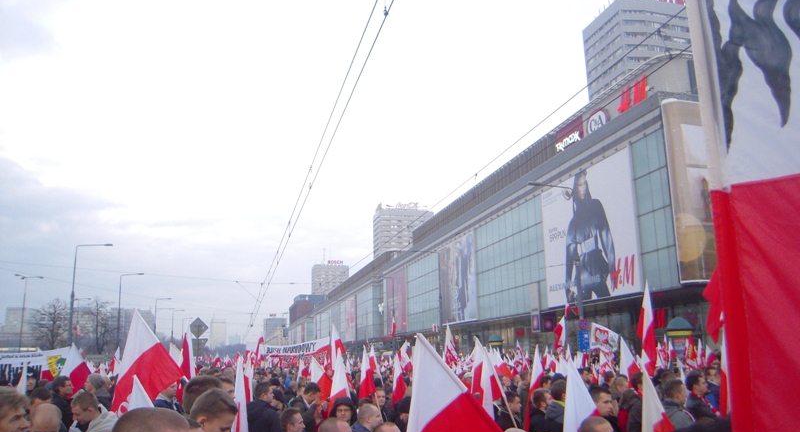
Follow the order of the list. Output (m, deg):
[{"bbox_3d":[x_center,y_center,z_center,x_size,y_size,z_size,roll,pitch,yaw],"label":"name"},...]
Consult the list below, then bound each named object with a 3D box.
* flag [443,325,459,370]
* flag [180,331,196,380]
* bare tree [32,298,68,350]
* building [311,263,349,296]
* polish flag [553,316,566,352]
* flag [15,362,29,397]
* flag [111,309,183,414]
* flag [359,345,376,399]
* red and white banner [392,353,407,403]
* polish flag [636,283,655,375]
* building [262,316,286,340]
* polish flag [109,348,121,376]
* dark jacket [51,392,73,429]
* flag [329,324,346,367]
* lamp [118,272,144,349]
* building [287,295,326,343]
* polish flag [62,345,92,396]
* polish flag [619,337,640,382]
[{"bbox_3d":[1.327,3.455,17.000,0.420,1.200,0.220,-2,-12,4],"label":"flag"},{"bbox_3d":[-2.371,1.609,7.255,0.240,0.920,0.250,3,-12,-18],"label":"flag"},{"bbox_3d":[-34.249,11.612,63.412,4.700,8.700,4.500,5,-13,-28],"label":"bare tree"},{"bbox_3d":[-60.314,82.719,563.012,29.000,79.000,16.000,2,-12,-13],"label":"building"},{"bbox_3d":[3.299,2.451,13.383,0.320,0.780,0.260,-4,-12,13],"label":"polish flag"},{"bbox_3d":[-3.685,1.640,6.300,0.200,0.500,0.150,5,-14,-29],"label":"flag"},{"bbox_3d":[-2.106,1.209,5.377,0.680,0.980,0.280,3,-12,-21],"label":"flag"},{"bbox_3d":[-0.414,2.008,8.249,0.240,0.720,0.220,0,-12,-3],"label":"flag"},{"bbox_3d":[-0.008,2.637,10.500,0.300,0.880,0.200,-1,-12,0],"label":"red and white banner"},{"bbox_3d":[4.190,1.912,11.000,0.400,1.600,0.250,-6,-13,20],"label":"polish flag"},{"bbox_3d":[-148.056,146.100,769.417,26.000,46.200,30.000,2,-12,-14],"label":"building"},{"bbox_3d":[-7.059,3.610,16.000,0.330,0.750,0.250,4,-13,-23],"label":"polish flag"},{"bbox_3d":[-3.923,2.347,7.500,0.320,0.700,0.500,4,-13,-25],"label":"dark jacket"},{"bbox_3d":[-1.150,2.420,12.000,0.340,0.820,0.250,0,-12,-5],"label":"flag"},{"bbox_3d":[-28.883,11.823,69.123,2.700,11.300,0.350,2,-12,-14],"label":"lamp"},{"bbox_3d":[-65.099,87.707,507.050,32.000,46.000,60.000,2,-12,-13],"label":"building"},{"bbox_3d":[-4.506,2.163,9.000,0.440,0.760,0.250,5,-13,-26],"label":"polish flag"},{"bbox_3d":[2.949,1.865,8.296,0.310,0.740,0.250,-5,-12,18],"label":"polish flag"}]

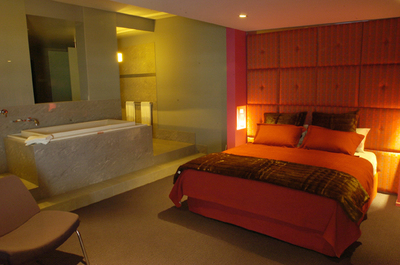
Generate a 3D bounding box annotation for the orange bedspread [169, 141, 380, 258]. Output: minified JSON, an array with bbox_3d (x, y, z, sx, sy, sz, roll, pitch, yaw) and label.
[{"bbox_3d":[1.100,0.653,3.708,1.940,0.600,1.900,6,12,36],"label":"orange bedspread"}]

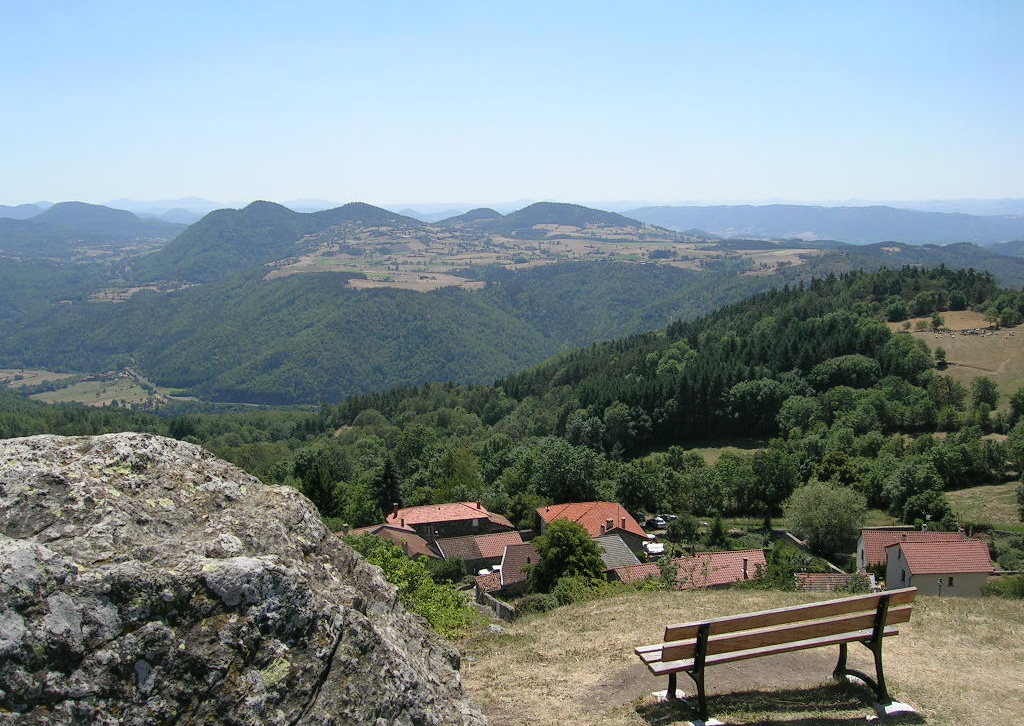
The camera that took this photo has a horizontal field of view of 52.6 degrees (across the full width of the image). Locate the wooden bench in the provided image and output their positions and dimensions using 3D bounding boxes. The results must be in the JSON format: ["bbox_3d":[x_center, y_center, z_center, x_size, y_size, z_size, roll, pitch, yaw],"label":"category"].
[{"bbox_3d":[1.885,2.034,7.338,1.970,0.800,0.577,-3,8,-18],"label":"wooden bench"}]

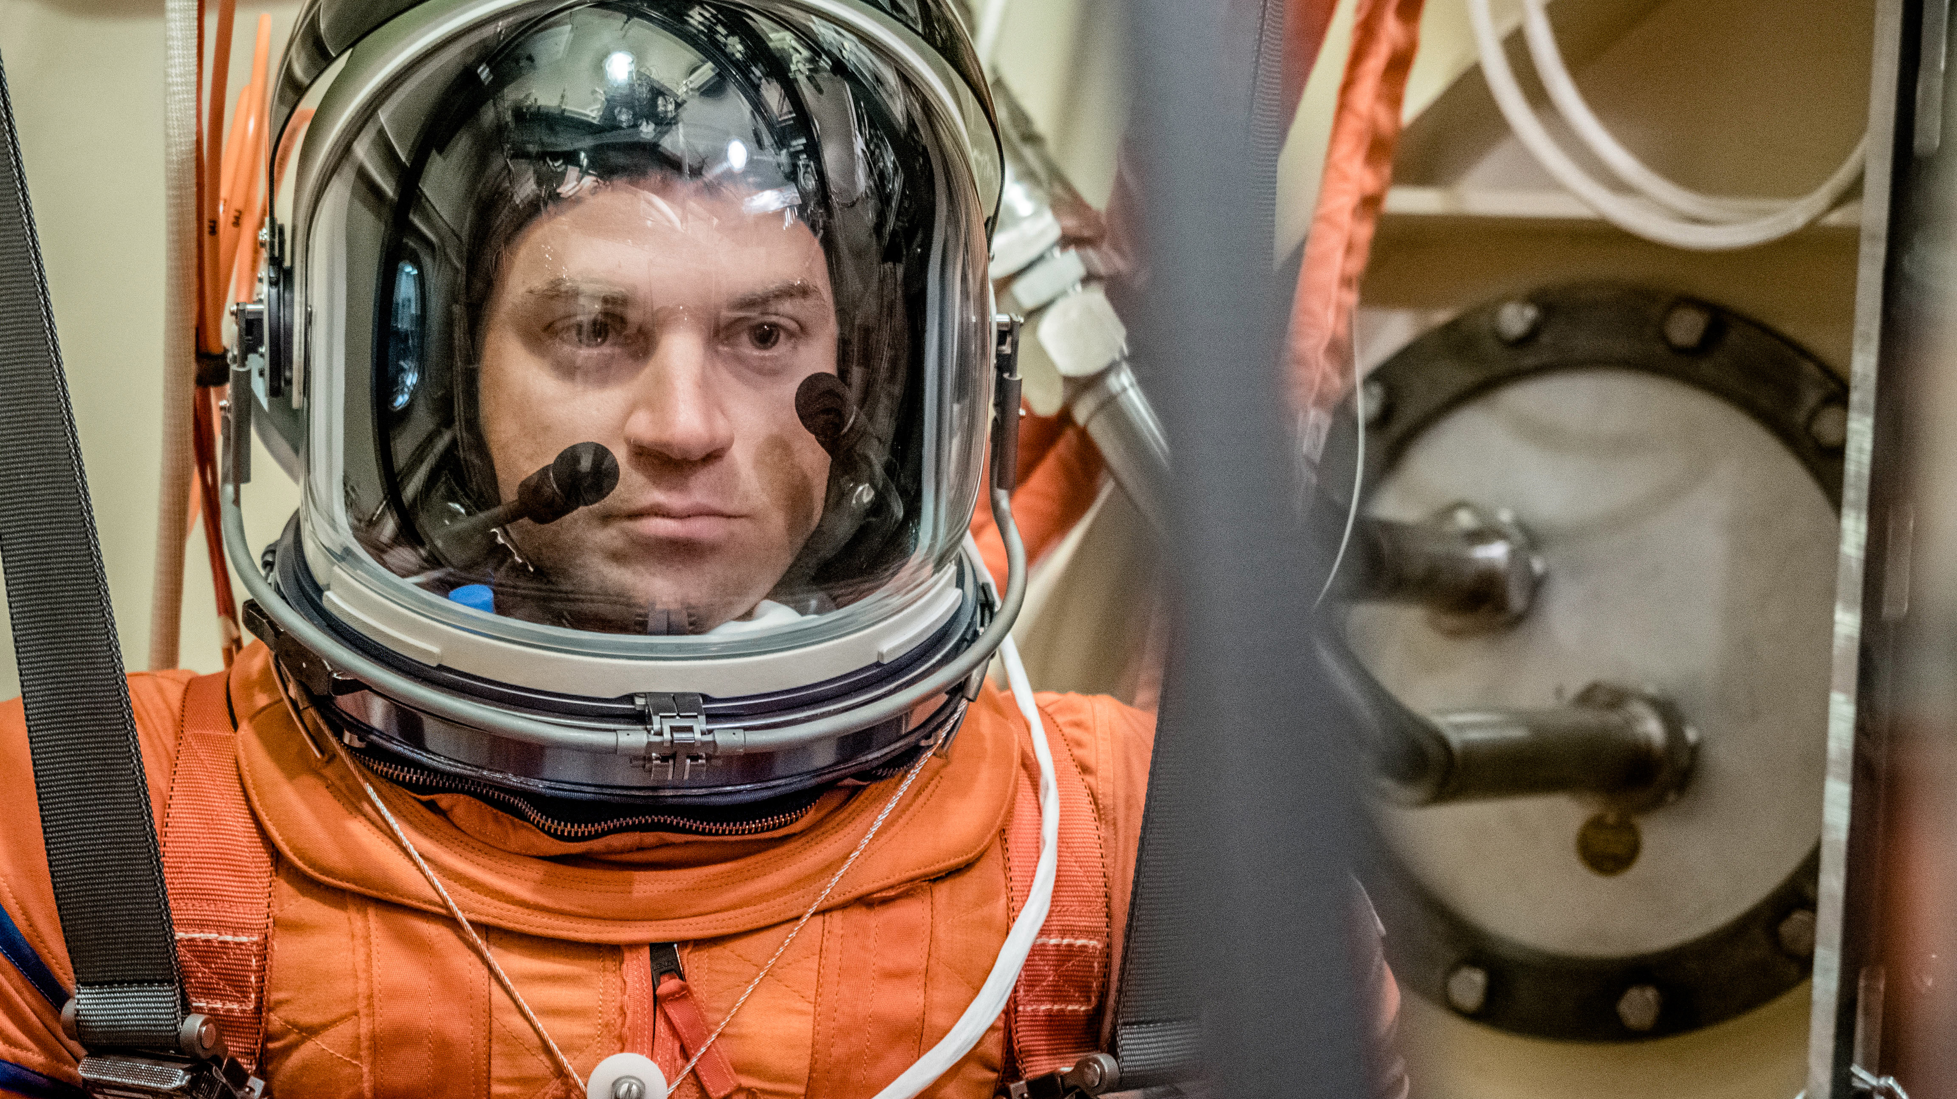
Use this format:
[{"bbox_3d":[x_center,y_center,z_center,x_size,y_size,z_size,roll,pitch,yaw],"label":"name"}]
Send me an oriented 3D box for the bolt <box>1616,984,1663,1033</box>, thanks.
[{"bbox_3d":[0.350,0.244,2.401,0.023,0.024,0.012,4,1,28],"label":"bolt"}]

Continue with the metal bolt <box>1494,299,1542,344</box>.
[{"bbox_3d":[0.290,-0.123,2.438,0.023,0.024,0.012,4,1,28],"label":"metal bolt"}]

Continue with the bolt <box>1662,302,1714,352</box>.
[{"bbox_3d":[0.375,-0.118,2.392,0.023,0.024,0.012,4,1,28],"label":"bolt"}]

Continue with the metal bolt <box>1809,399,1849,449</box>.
[{"bbox_3d":[0.444,-0.064,2.354,0.023,0.024,0.012,4,1,28],"label":"metal bolt"}]

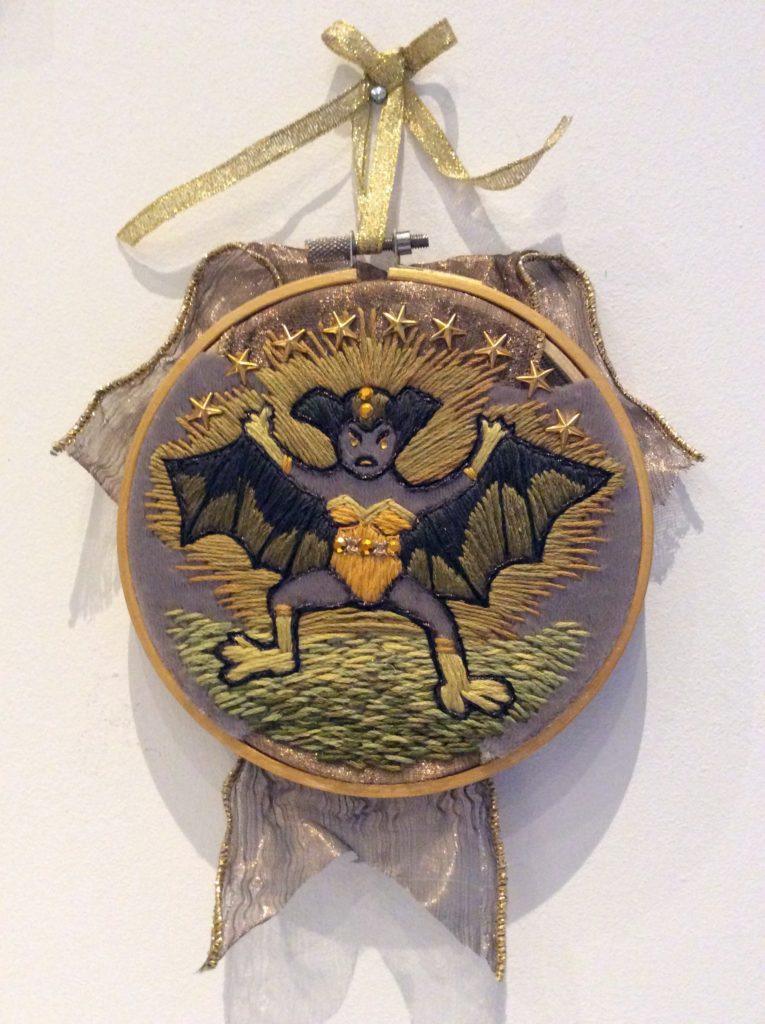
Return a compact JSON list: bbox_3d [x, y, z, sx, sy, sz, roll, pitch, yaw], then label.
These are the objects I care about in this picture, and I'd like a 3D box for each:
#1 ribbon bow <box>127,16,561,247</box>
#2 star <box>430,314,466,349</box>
[{"bbox_3d":[-0.010,-0.100,0.252,0.120,0.062,0.022,0,0,0],"label":"ribbon bow"},{"bbox_3d":[0.018,-0.047,0.247,0.009,0.009,0.003,0,0,0],"label":"star"}]

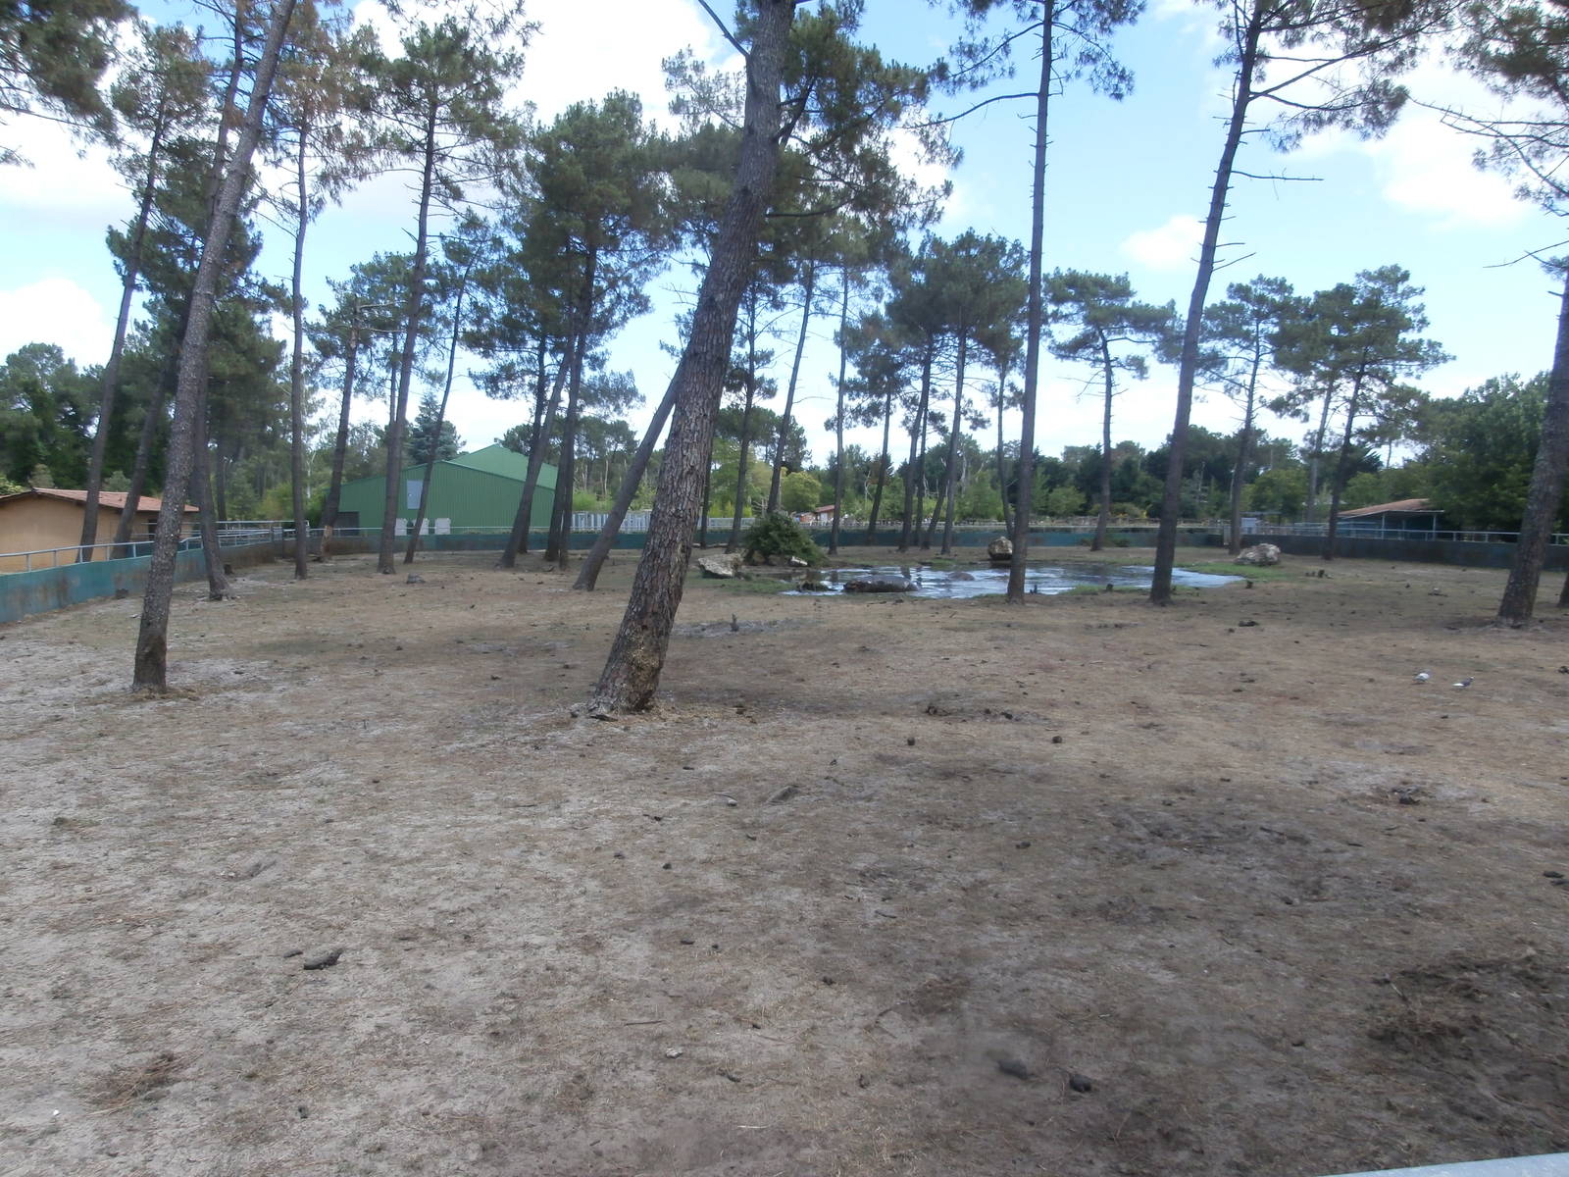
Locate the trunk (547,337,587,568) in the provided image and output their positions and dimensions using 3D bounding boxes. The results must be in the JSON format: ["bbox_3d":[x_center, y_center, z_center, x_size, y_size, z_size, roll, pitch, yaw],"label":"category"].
[{"bbox_3d":[-7.701,-4.903,39.197,0.662,8.158,0.485,6,3,-12],"label":"trunk"}]

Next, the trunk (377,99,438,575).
[{"bbox_3d":[-14.776,-9.899,42.940,0.680,18.706,0.600,6,2,-20],"label":"trunk"}]

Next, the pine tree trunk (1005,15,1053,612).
[{"bbox_3d":[6.850,-7.661,29.991,0.480,16.043,0.450,3,5,12],"label":"pine tree trunk"}]

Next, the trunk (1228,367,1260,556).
[{"bbox_3d":[20.606,-5.673,48.767,0.606,8.332,0.496,7,6,22],"label":"trunk"}]

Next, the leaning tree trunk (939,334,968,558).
[{"bbox_3d":[7.646,-6.349,48.763,0.524,9.690,0.441,5,5,8],"label":"leaning tree trunk"}]

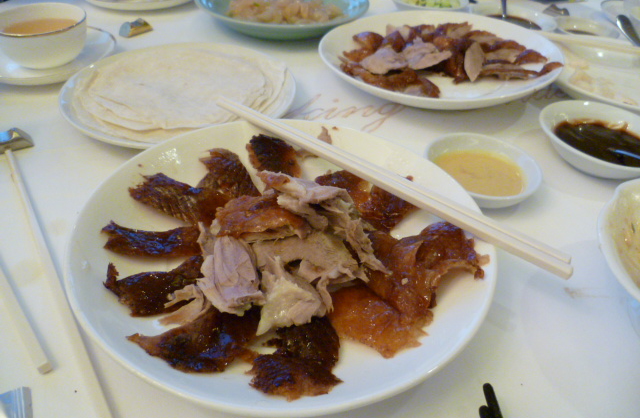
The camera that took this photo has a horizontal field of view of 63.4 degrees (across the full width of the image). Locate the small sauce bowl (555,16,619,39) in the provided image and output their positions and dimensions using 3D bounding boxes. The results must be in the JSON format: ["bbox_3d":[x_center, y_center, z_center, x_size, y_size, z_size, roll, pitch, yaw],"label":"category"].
[{"bbox_3d":[0.333,-0.217,0.653,0.076,0.022,0.076,3,38,0],"label":"small sauce bowl"}]

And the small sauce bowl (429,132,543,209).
[{"bbox_3d":[0.121,-0.025,0.395,0.086,0.024,0.086,3,38,0],"label":"small sauce bowl"}]

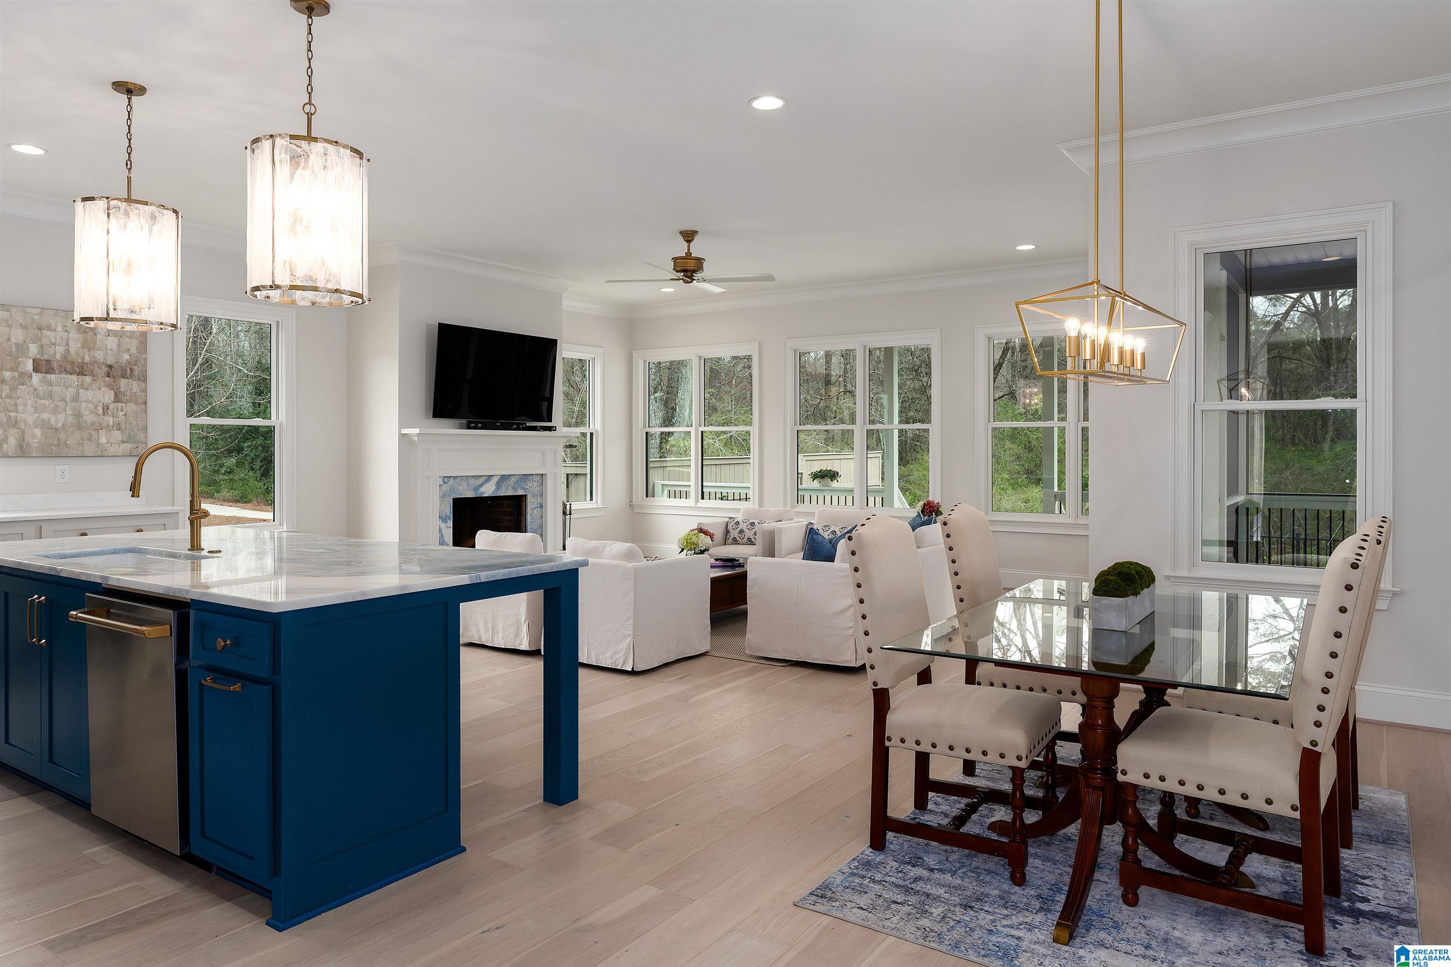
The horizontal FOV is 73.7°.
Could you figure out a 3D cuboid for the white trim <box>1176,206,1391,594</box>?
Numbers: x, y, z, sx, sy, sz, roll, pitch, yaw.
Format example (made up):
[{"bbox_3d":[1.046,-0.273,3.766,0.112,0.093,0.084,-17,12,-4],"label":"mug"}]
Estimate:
[{"bbox_3d":[2.824,-0.427,4.979,1.000,1.890,0.100,1,2,33],"label":"white trim"}]

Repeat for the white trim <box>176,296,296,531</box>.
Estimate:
[{"bbox_3d":[-3.754,-0.464,7.467,0.100,1.860,0.974,1,2,33],"label":"white trim"}]

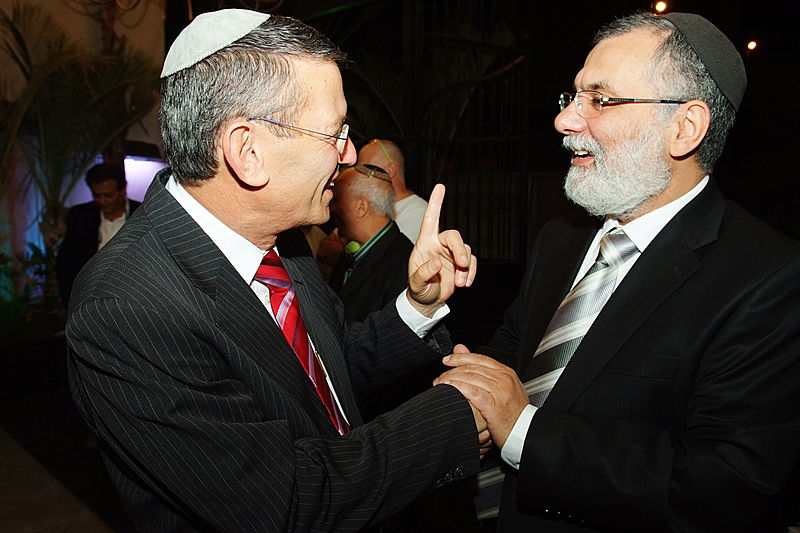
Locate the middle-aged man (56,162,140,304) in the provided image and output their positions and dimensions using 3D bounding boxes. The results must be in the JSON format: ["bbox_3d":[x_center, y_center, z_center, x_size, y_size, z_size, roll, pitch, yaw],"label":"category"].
[{"bbox_3d":[-1.290,0.380,2.980,0.520,1.700,0.320,-1,5,-13],"label":"middle-aged man"}]

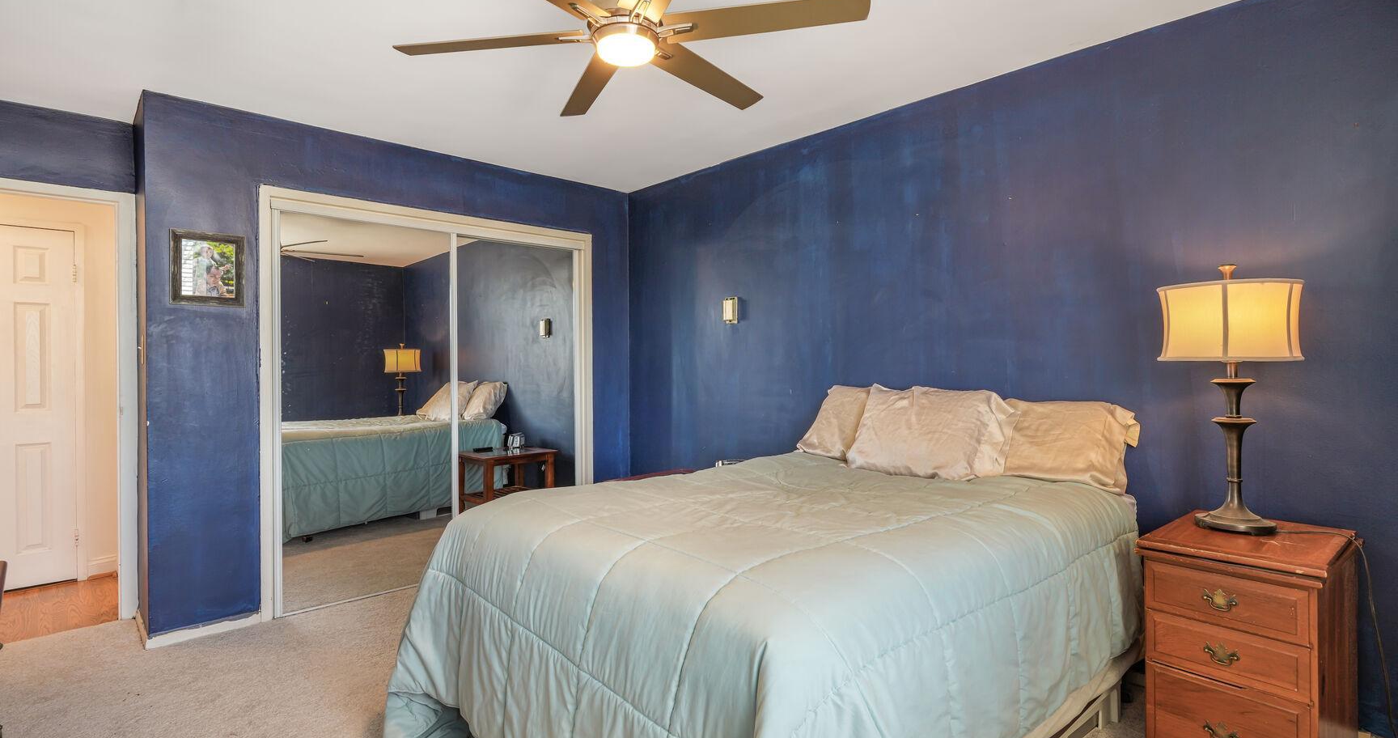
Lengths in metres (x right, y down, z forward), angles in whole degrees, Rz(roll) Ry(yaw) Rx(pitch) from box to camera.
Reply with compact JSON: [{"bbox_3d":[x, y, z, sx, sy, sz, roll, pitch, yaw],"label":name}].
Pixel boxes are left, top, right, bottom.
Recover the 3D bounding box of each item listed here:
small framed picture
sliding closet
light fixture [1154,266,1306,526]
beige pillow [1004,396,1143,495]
[{"bbox_3d":[-2.245,-0.456,3.023,0.280,0.338,0.025,-1,0,-43],"label":"small framed picture"},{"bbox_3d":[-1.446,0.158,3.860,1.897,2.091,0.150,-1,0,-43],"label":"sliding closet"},{"bbox_3d":[1.706,0.084,2.115,0.370,0.836,0.370,-1,0,-43],"label":"light fixture"},{"bbox_3d":[1.282,0.274,2.526,0.640,0.390,0.160,0,-32,47],"label":"beige pillow"}]

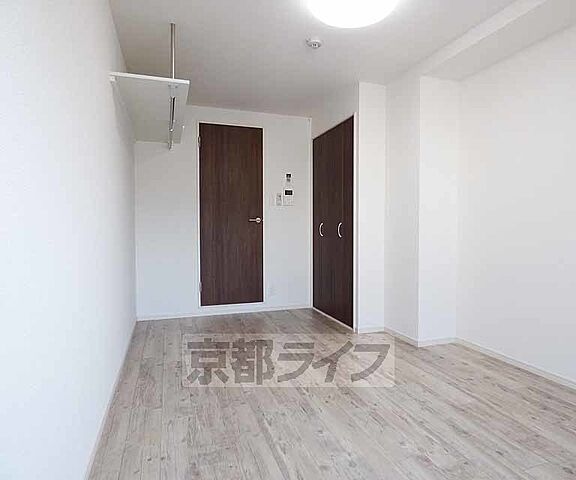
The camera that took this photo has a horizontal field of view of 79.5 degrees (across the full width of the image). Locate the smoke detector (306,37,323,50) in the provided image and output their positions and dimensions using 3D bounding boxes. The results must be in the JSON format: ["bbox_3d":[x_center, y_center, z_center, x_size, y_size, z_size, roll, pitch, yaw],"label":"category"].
[{"bbox_3d":[0.188,-1.377,2.435,0.105,0.045,0.105,0,2,0],"label":"smoke detector"}]

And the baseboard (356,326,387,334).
[{"bbox_3d":[0.791,0.847,3.270,0.273,0.054,0.020,-1,2,-19],"label":"baseboard"}]

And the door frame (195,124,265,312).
[{"bbox_3d":[-0.626,-0.273,3.923,0.708,2.003,0.050,-1,2,-19],"label":"door frame"}]

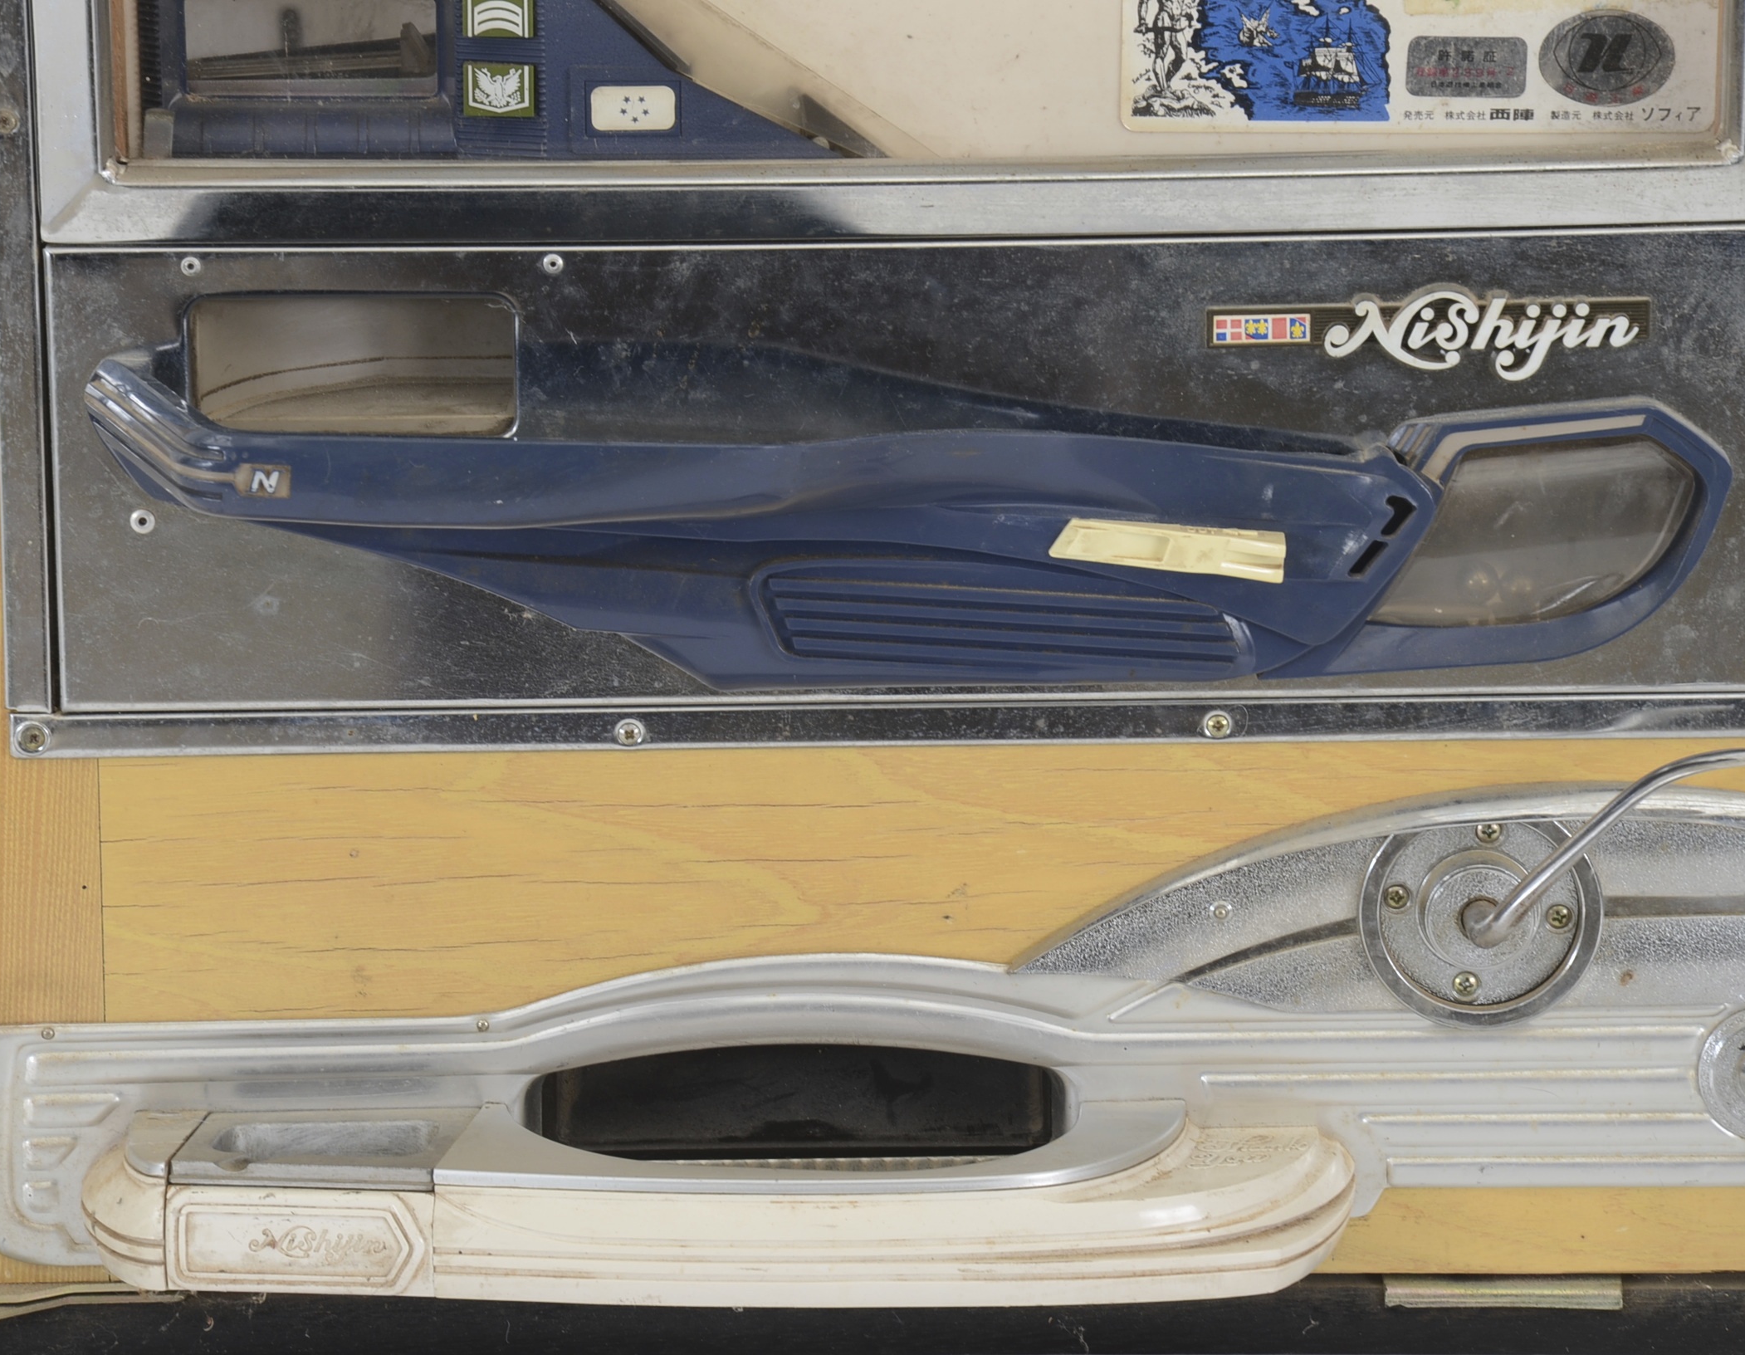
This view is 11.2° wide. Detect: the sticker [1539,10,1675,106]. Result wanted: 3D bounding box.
[{"bbox_3d":[0.184,-0.155,2.233,0.034,0.024,0.001,-1,17,-1],"label":"sticker"}]

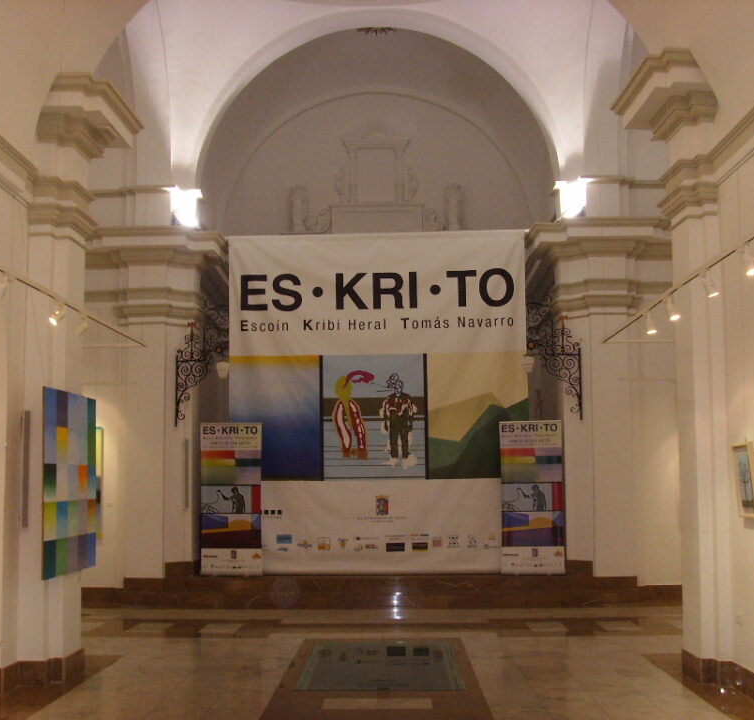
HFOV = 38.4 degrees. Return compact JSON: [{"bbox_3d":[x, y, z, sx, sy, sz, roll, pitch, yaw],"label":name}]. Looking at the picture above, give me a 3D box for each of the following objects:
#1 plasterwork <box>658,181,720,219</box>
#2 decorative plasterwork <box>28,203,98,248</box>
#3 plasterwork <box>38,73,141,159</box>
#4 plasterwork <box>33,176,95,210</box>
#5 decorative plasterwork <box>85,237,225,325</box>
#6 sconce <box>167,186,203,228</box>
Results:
[{"bbox_3d":[2.557,-1.263,8.846,0.291,0.181,0.844,-1,-6,1],"label":"plasterwork"},{"bbox_3d":[-2.629,-1.099,9.059,0.362,0.251,0.834,-1,-6,1],"label":"decorative plasterwork"},{"bbox_3d":[-2.423,-1.960,9.104,0.573,0.402,1.367,-1,-6,1],"label":"plasterwork"},{"bbox_3d":[-2.616,-1.343,9.090,0.312,0.181,0.784,-1,-6,1],"label":"plasterwork"},{"bbox_3d":[-2.819,-1.011,14.091,1.683,1.168,0.841,-1,-6,1],"label":"decorative plasterwork"},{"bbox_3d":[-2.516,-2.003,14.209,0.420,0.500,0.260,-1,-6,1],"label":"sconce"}]

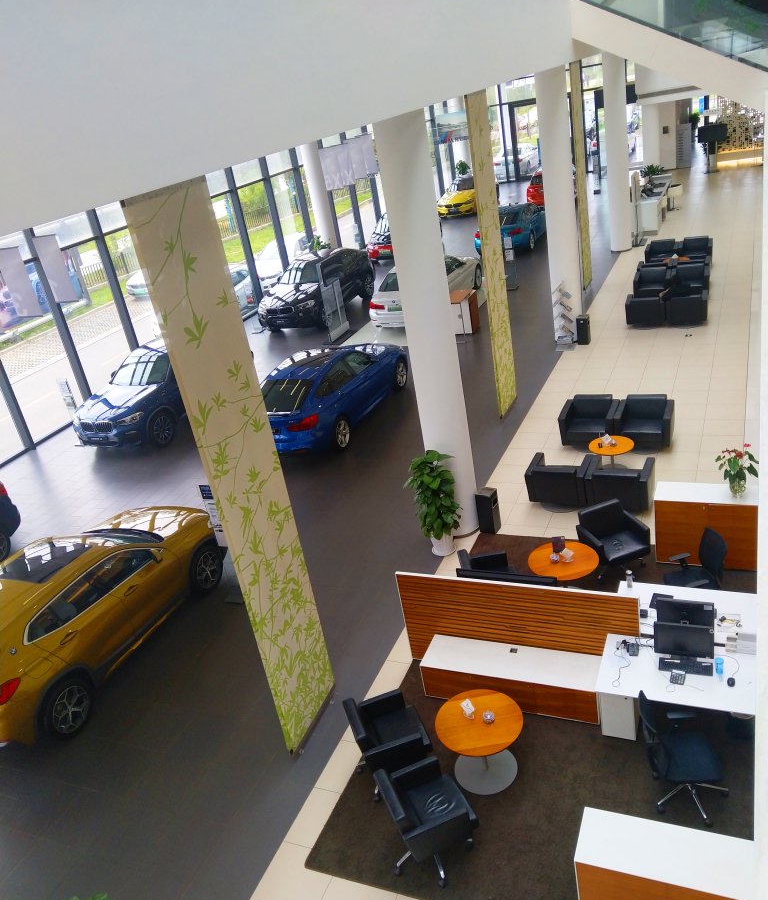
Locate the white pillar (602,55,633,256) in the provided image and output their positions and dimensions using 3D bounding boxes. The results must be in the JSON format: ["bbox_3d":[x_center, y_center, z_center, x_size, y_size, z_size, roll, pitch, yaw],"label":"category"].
[{"bbox_3d":[7.125,-8.954,22.544,0.694,5.614,0.673,2,27,25],"label":"white pillar"}]

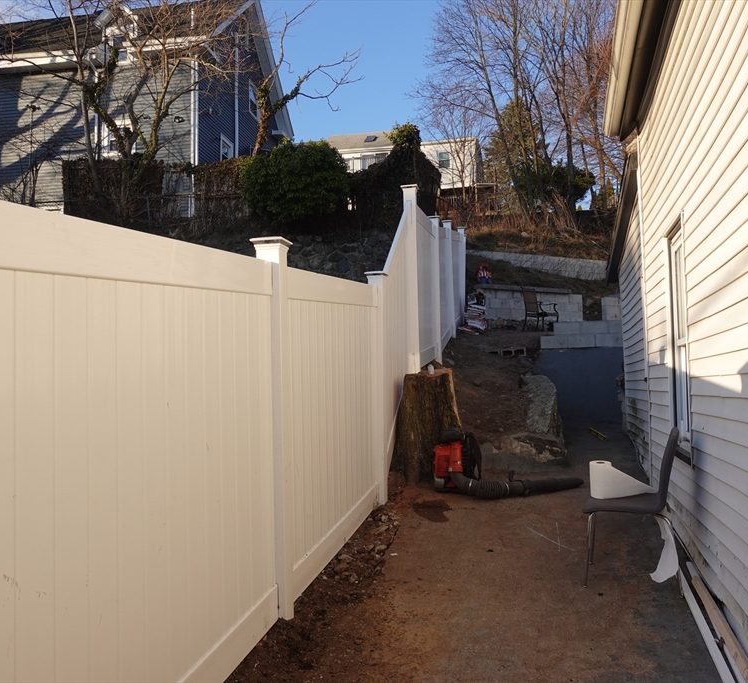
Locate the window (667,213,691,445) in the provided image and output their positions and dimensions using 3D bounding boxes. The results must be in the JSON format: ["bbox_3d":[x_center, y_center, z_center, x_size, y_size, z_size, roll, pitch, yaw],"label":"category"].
[{"bbox_3d":[2.085,-0.020,4.618,0.100,1.443,0.648,-2,-4,16],"label":"window"}]

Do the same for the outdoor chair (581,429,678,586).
[{"bbox_3d":[1.488,0.944,3.975,0.540,0.870,0.440,-2,-4,21],"label":"outdoor chair"}]

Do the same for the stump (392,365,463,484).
[{"bbox_3d":[0.527,0.818,6.600,0.720,1.120,0.680,-1,-4,5],"label":"stump"}]

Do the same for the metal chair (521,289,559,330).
[{"bbox_3d":[3.258,-0.618,13.400,0.550,0.880,0.580,2,-5,-38],"label":"metal chair"}]

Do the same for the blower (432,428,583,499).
[{"bbox_3d":[1.205,1.070,6.177,1.380,0.570,0.460,0,-4,-10],"label":"blower"}]

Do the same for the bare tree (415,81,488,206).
[{"bbox_3d":[3.610,-8.968,31.000,3.200,5.800,3.100,-1,-4,0],"label":"bare tree"}]

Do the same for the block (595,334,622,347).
[{"bbox_3d":[3.574,-0.009,10.395,0.400,0.195,0.195,-2,-4,14],"label":"block"}]

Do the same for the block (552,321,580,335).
[{"bbox_3d":[2.988,-0.181,10.554,0.400,0.195,0.195,-2,-4,14],"label":"block"}]

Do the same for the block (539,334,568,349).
[{"bbox_3d":[2.798,0.019,10.588,0.400,0.195,0.195,-2,-4,14],"label":"block"}]

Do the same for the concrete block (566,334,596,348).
[{"bbox_3d":[3.191,0.003,10.490,0.400,0.195,0.195,-2,-4,14],"label":"concrete block"}]

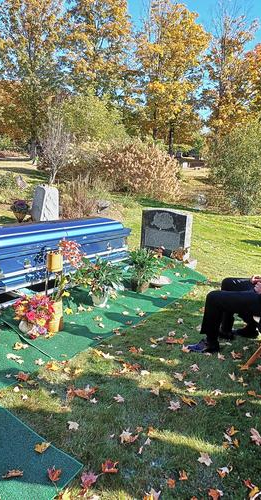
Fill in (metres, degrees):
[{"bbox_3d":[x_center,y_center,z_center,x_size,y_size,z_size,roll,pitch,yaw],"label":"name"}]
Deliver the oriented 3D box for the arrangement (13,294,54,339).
[{"bbox_3d":[-0.837,0.571,3.150,0.360,0.380,0.330,-2,14,-15],"label":"arrangement"}]

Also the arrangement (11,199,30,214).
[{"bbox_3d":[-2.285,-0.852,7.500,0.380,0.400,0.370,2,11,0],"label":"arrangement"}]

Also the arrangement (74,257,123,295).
[{"bbox_3d":[-0.346,0.308,3.900,0.520,0.460,0.460,0,13,-5],"label":"arrangement"}]

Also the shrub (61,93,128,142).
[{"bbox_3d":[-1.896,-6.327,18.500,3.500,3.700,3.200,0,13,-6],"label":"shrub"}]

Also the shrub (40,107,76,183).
[{"bbox_3d":[-2.588,-3.704,12.800,1.250,2.750,1.200,2,11,0],"label":"shrub"}]

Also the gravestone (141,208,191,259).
[{"bbox_3d":[0.625,-0.253,6.100,0.830,0.820,0.220,8,13,30],"label":"gravestone"}]

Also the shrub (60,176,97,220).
[{"bbox_3d":[-1.282,-1.269,8.900,0.900,1.000,0.850,2,11,0],"label":"shrub"}]

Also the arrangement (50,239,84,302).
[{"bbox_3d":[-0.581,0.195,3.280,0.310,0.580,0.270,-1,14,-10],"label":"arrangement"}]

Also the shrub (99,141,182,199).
[{"bbox_3d":[0.419,-3.699,16.800,3.500,2.700,2.800,2,11,0],"label":"shrub"}]

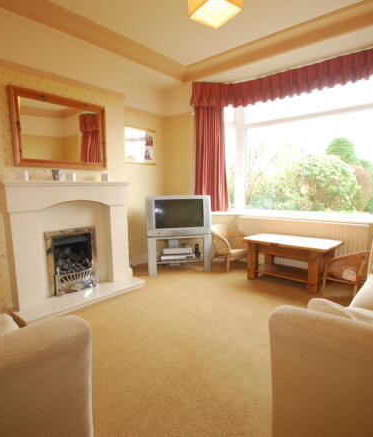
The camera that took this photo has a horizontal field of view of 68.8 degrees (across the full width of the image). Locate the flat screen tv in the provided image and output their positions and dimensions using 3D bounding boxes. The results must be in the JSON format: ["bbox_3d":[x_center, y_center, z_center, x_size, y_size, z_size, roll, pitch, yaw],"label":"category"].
[{"bbox_3d":[-0.120,-0.056,3.455,0.768,0.465,0.480,-2,7,-11],"label":"flat screen tv"}]

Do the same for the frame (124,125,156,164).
[{"bbox_3d":[-0.604,-0.948,3.594,0.024,0.447,0.556,5,10,40],"label":"frame"}]

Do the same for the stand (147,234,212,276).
[{"bbox_3d":[-0.108,0.412,3.493,0.763,0.480,0.436,-2,7,-11],"label":"stand"}]

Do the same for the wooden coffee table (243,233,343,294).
[{"bbox_3d":[1.114,0.463,2.981,0.872,0.469,0.474,5,10,40],"label":"wooden coffee table"}]

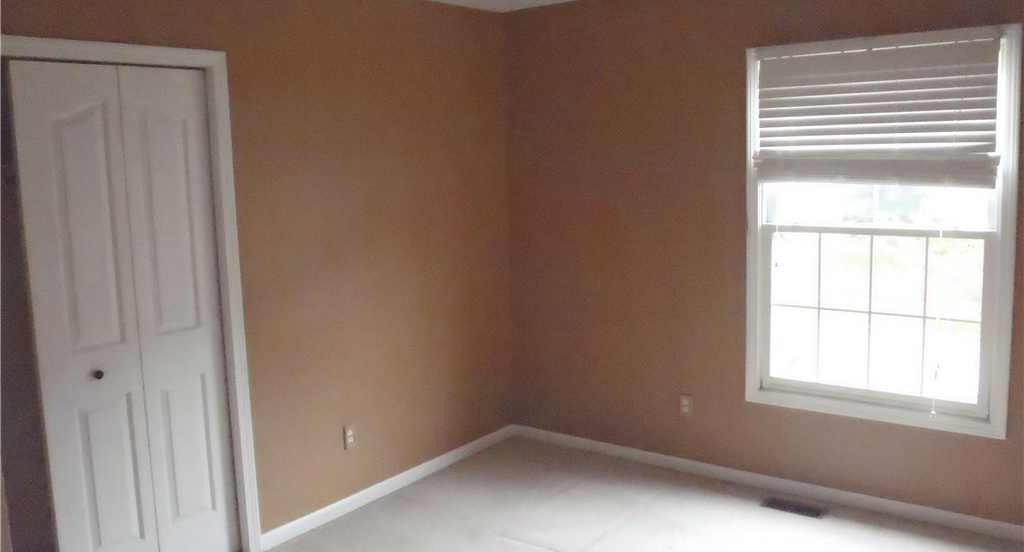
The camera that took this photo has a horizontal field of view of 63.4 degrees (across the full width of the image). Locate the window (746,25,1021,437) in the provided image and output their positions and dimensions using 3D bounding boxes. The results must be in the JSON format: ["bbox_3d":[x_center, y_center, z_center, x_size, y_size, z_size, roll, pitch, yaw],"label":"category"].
[{"bbox_3d":[1.573,-0.183,3.638,1.098,1.664,0.120,5,11,37],"label":"window"}]

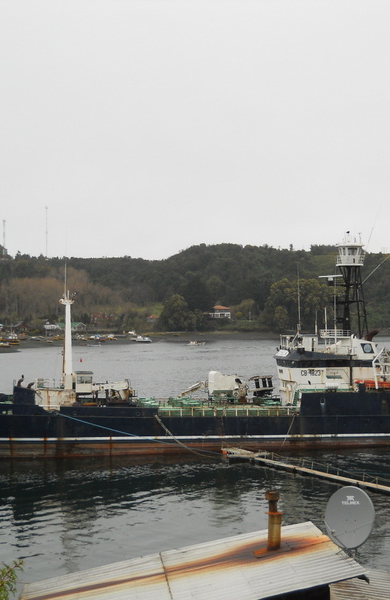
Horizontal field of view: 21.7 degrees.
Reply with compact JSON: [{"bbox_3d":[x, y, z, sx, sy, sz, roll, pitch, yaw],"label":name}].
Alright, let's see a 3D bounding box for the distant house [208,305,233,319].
[{"bbox_3d":[12.800,5.900,530.000,11.500,6.900,9.000,0,-1,-3],"label":"distant house"}]

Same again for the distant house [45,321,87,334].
[{"bbox_3d":[-59.200,12.400,465.000,15.000,5.600,8.500,0,-1,37],"label":"distant house"}]

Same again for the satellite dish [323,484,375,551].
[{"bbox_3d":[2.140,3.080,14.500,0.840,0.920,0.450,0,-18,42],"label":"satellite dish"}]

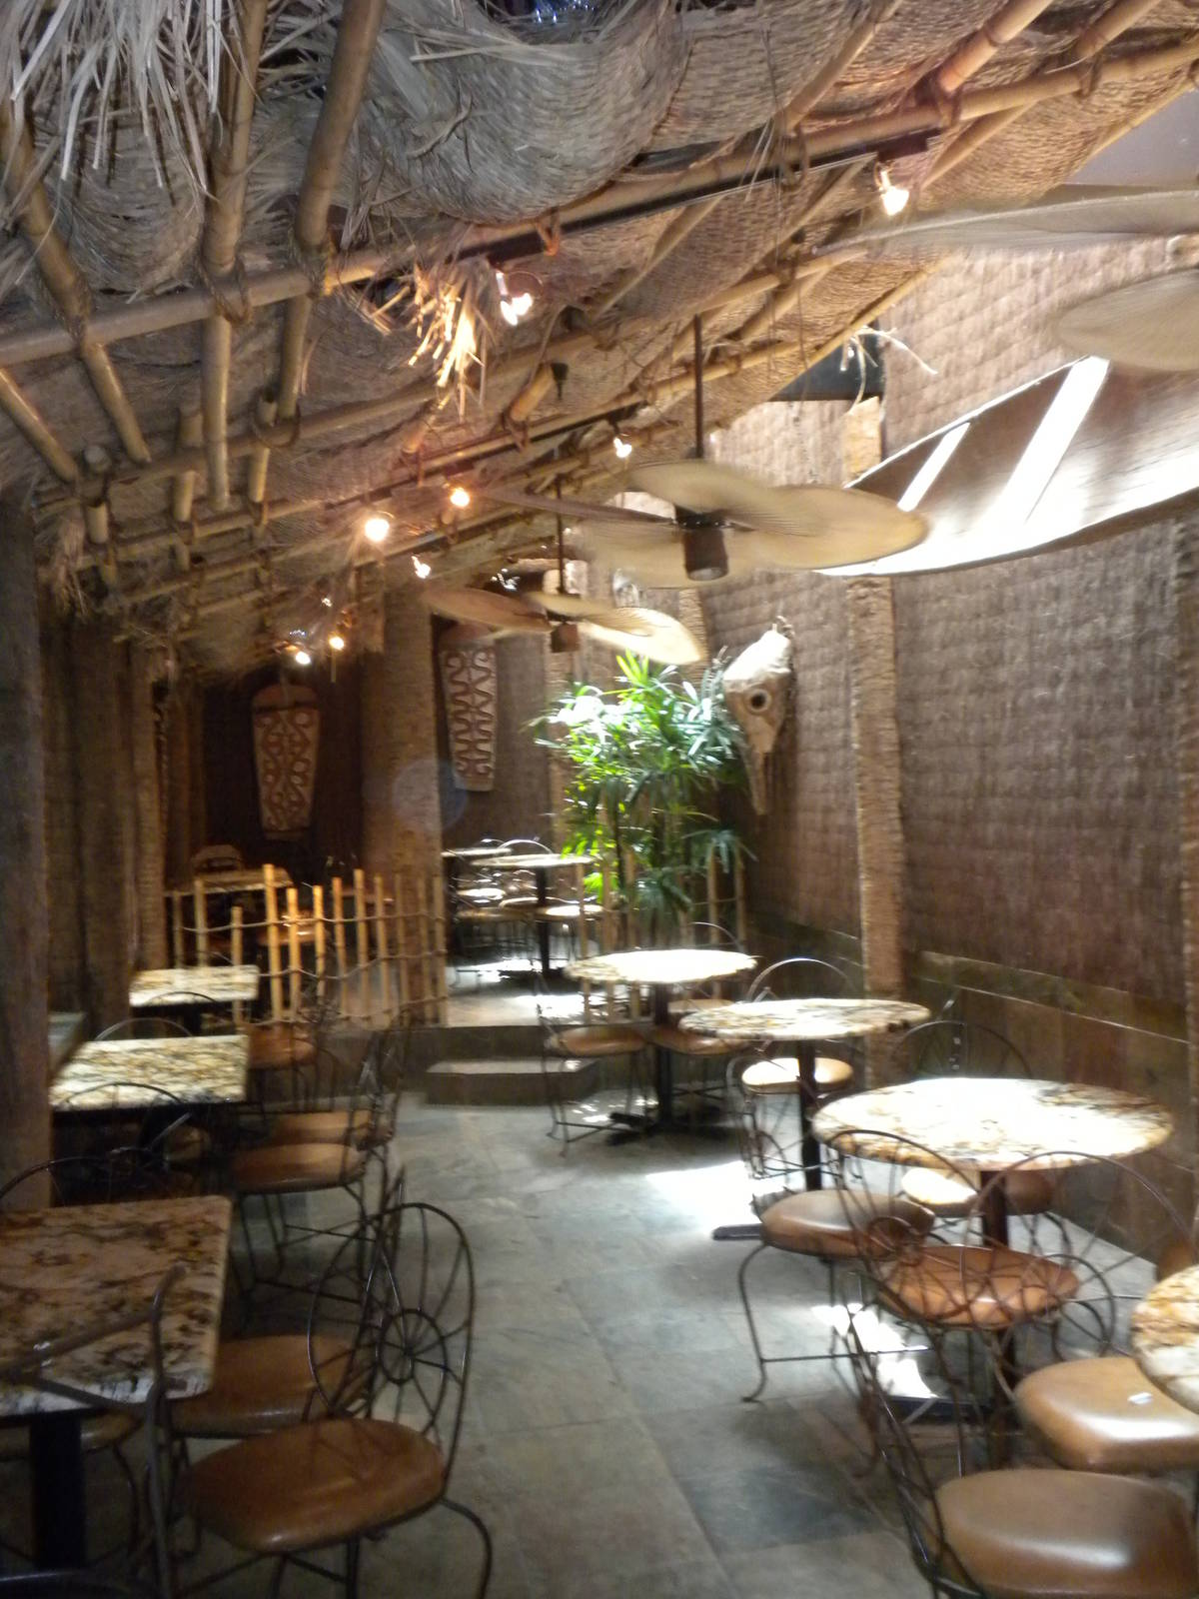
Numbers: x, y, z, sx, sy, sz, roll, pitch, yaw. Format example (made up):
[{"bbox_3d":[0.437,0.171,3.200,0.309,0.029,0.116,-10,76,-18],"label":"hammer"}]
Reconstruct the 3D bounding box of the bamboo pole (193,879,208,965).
[{"bbox_3d":[-2.050,0.811,8.839,0.045,0.803,0.045,-3,1,-12],"label":"bamboo pole"}]

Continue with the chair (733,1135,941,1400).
[{"bbox_3d":[0.631,1.115,4.503,0.450,0.860,0.510,-3,2,-42],"label":"chair"}]

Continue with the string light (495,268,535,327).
[{"bbox_3d":[-0.174,-1.033,3.522,0.085,0.122,0.090,-2,1,-11],"label":"string light"}]

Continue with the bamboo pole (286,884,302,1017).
[{"bbox_3d":[-1.594,0.811,8.914,0.054,0.692,0.054,-2,1,-11],"label":"bamboo pole"}]

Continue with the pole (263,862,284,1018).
[{"bbox_3d":[-1.693,0.745,8.913,0.058,0.827,0.058,-4,1,-11],"label":"pole"}]

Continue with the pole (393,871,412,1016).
[{"bbox_3d":[-1.034,0.772,8.952,0.045,0.795,0.045,-4,1,-12],"label":"pole"}]

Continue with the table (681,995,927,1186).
[{"bbox_3d":[0.730,1.129,5.990,0.861,0.765,0.861,-2,1,-12],"label":"table"}]

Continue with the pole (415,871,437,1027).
[{"bbox_3d":[-0.902,0.778,8.873,0.052,0.774,0.052,-3,1,-11],"label":"pole"}]

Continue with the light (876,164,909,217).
[{"bbox_3d":[0.631,-1.310,3.676,0.075,0.120,0.085,-2,1,-11],"label":"light"}]

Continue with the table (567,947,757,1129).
[{"bbox_3d":[0.307,1.142,8.118,0.910,0.750,0.910,-2,1,0],"label":"table"}]

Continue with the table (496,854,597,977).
[{"bbox_3d":[-0.347,0.744,10.915,0.910,0.750,0.910,-2,1,-11],"label":"table"}]

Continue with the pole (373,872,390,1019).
[{"bbox_3d":[-1.144,0.777,8.972,0.045,0.790,0.045,-4,1,-12],"label":"pole"}]

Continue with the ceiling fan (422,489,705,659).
[{"bbox_3d":[-0.181,-1.116,8.279,1.390,0.821,1.390,-2,1,0],"label":"ceiling fan"}]

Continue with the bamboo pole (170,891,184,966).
[{"bbox_3d":[-2.174,0.844,8.840,0.045,0.739,0.045,-2,1,-12],"label":"bamboo pole"}]

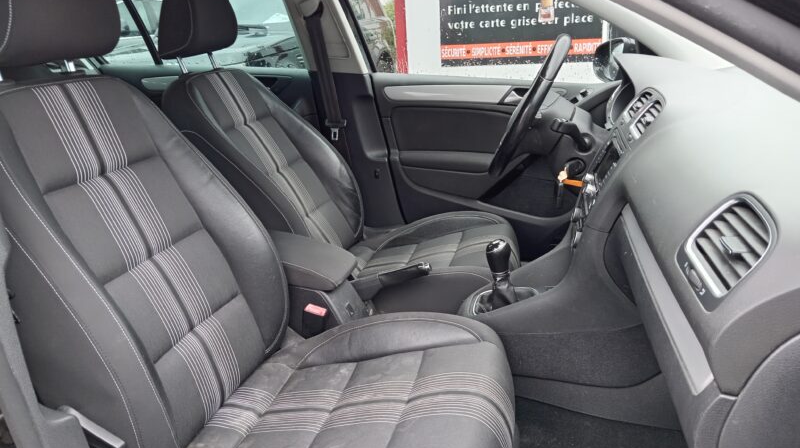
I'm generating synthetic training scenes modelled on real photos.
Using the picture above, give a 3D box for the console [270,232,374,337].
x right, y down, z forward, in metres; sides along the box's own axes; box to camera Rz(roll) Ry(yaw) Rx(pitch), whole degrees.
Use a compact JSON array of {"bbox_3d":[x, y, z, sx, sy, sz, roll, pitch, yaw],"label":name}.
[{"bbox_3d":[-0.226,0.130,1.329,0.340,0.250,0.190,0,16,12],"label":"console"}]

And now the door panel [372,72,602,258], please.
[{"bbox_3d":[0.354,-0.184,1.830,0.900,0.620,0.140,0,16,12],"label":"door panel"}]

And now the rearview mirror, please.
[{"bbox_3d":[0.709,-0.540,1.909,0.130,0.150,0.210,-2,15,2],"label":"rearview mirror"}]

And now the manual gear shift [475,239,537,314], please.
[{"bbox_3d":[0.227,0.103,1.238,0.130,0.155,0.120,0,16,12],"label":"manual gear shift"}]

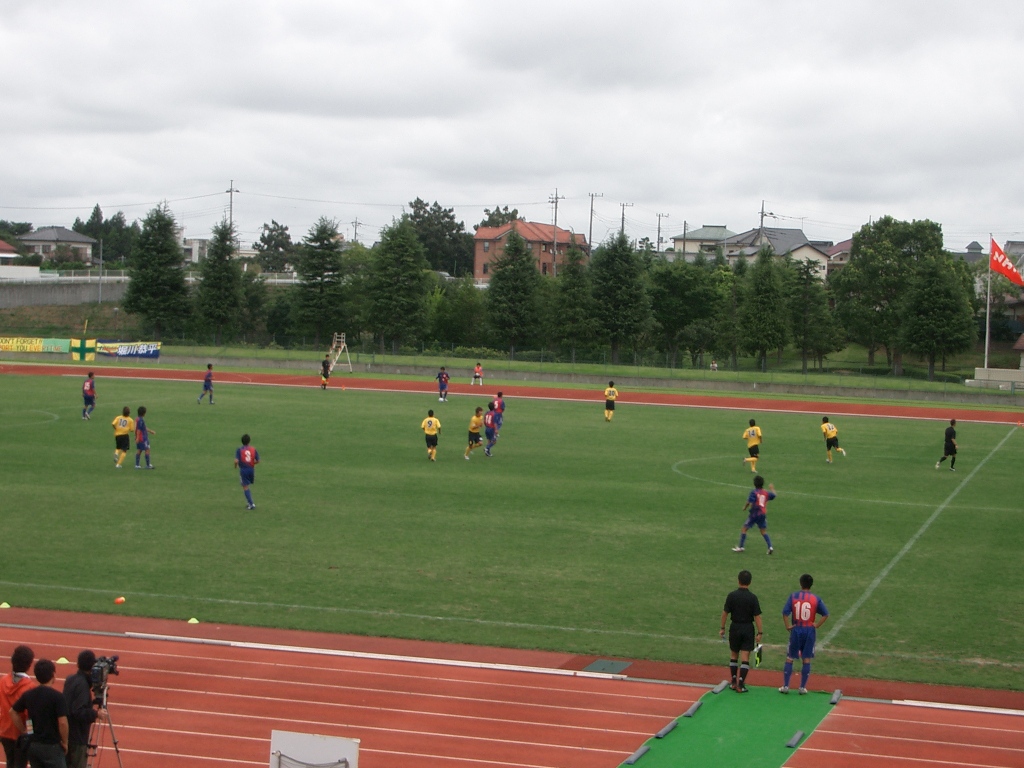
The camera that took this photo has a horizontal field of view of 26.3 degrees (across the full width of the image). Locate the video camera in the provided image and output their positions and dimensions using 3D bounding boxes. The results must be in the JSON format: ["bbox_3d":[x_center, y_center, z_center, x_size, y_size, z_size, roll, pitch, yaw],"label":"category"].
[{"bbox_3d":[-4.151,2.954,22.300,0.210,0.350,0.540,2,3,5],"label":"video camera"}]

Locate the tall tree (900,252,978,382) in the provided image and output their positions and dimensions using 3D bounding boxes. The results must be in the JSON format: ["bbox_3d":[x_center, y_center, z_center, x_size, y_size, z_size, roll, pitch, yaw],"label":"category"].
[{"bbox_3d":[26.078,-4.071,134.000,4.600,7.700,4.600,3,3,11],"label":"tall tree"}]

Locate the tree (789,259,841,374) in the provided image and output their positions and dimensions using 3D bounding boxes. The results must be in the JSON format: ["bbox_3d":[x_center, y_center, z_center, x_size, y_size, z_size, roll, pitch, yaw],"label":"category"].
[{"bbox_3d":[18.202,-4.055,131.500,3.200,6.870,3.200,3,3,15],"label":"tree"}]

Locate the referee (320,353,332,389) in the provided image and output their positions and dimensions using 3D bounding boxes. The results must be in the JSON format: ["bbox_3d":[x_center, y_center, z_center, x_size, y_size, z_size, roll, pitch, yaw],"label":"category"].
[{"bbox_3d":[-9.399,-0.618,110.960,0.586,1.726,0.455,2,3,-6],"label":"referee"}]

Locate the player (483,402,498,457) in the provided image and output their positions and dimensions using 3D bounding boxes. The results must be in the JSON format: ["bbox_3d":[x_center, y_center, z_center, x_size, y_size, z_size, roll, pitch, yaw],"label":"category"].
[{"bbox_3d":[-0.696,1.474,70.900,0.520,1.680,0.580,4,3,30],"label":"player"}]

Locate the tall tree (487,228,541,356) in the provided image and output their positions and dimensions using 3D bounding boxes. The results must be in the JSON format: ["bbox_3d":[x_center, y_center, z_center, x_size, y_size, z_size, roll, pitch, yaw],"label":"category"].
[{"bbox_3d":[0.160,-5.841,140.500,3.700,8.300,3.700,2,3,0],"label":"tall tree"}]

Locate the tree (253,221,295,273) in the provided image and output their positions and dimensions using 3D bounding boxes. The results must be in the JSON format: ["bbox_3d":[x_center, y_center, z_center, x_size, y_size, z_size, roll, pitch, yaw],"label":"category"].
[{"bbox_3d":[-27.969,-15.545,257.830,5.200,7.413,5.000,3,3,15],"label":"tree"}]

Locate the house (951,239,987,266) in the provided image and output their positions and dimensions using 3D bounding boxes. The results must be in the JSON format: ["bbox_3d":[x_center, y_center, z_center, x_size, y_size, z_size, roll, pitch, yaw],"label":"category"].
[{"bbox_3d":[52.136,-11.935,250.000,9.500,8.600,8.000,3,3,9],"label":"house"}]

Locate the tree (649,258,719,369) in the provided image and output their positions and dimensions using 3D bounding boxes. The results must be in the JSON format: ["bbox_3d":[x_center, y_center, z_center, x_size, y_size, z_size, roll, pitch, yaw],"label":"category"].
[{"bbox_3d":[10.560,-4.346,134.000,4.200,6.570,4.200,3,3,15],"label":"tree"}]

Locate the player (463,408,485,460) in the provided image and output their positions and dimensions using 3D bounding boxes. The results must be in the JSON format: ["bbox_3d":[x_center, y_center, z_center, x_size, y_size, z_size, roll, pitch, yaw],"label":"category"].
[{"bbox_3d":[-1.184,1.540,69.142,0.550,1.663,0.500,4,3,38],"label":"player"}]

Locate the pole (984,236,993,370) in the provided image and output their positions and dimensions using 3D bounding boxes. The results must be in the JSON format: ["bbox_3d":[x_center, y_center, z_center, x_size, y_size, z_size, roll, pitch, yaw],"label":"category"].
[{"bbox_3d":[27.405,-4.691,126.000,0.150,7.828,0.150,2,3,0],"label":"pole"}]

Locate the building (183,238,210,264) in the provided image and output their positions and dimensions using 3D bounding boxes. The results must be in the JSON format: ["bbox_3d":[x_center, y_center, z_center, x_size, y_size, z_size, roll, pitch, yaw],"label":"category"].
[{"bbox_3d":[-37.185,-14.438,258.000,5.000,6.000,6.000,2,3,-6],"label":"building"}]

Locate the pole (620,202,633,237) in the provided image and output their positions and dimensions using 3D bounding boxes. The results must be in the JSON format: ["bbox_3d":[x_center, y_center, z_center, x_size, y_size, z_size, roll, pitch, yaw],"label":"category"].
[{"bbox_3d":[15.157,-17.838,287.731,1.800,11.752,0.500,3,3,15],"label":"pole"}]

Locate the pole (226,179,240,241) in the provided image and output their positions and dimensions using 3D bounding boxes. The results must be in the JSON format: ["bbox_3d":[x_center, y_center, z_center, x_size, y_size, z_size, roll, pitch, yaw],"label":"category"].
[{"bbox_3d":[-31.891,-17.025,247.725,1.600,11.979,0.500,3,3,15],"label":"pole"}]

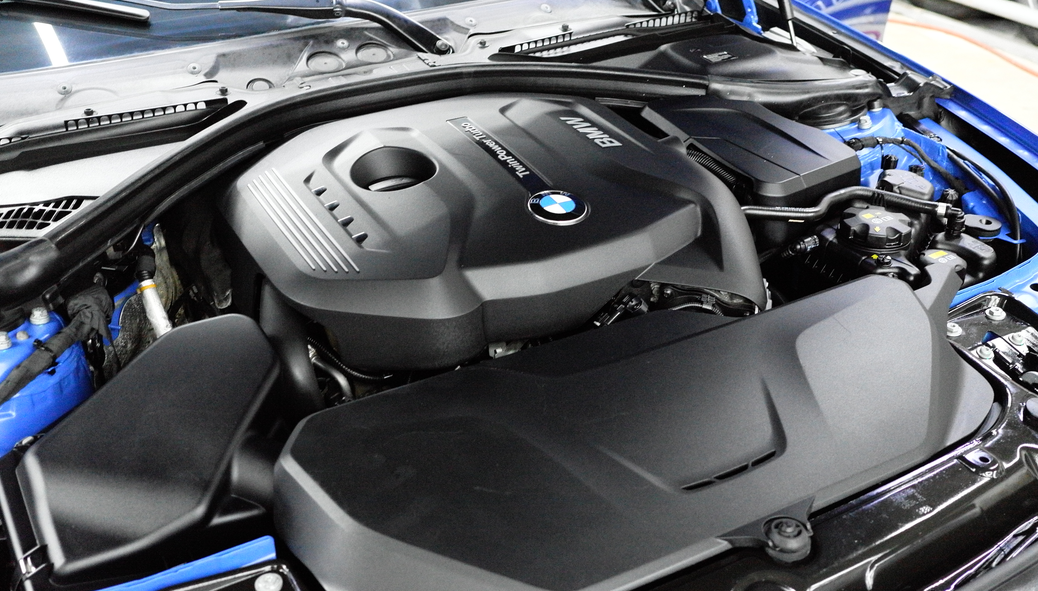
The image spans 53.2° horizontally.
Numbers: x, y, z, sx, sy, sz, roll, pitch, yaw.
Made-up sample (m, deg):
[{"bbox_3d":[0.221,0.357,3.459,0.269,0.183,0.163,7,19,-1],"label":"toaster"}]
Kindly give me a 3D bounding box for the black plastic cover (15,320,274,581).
[{"bbox_3d":[-0.351,0.147,1.035,0.220,0.070,0.370,-1,31,0],"label":"black plastic cover"}]

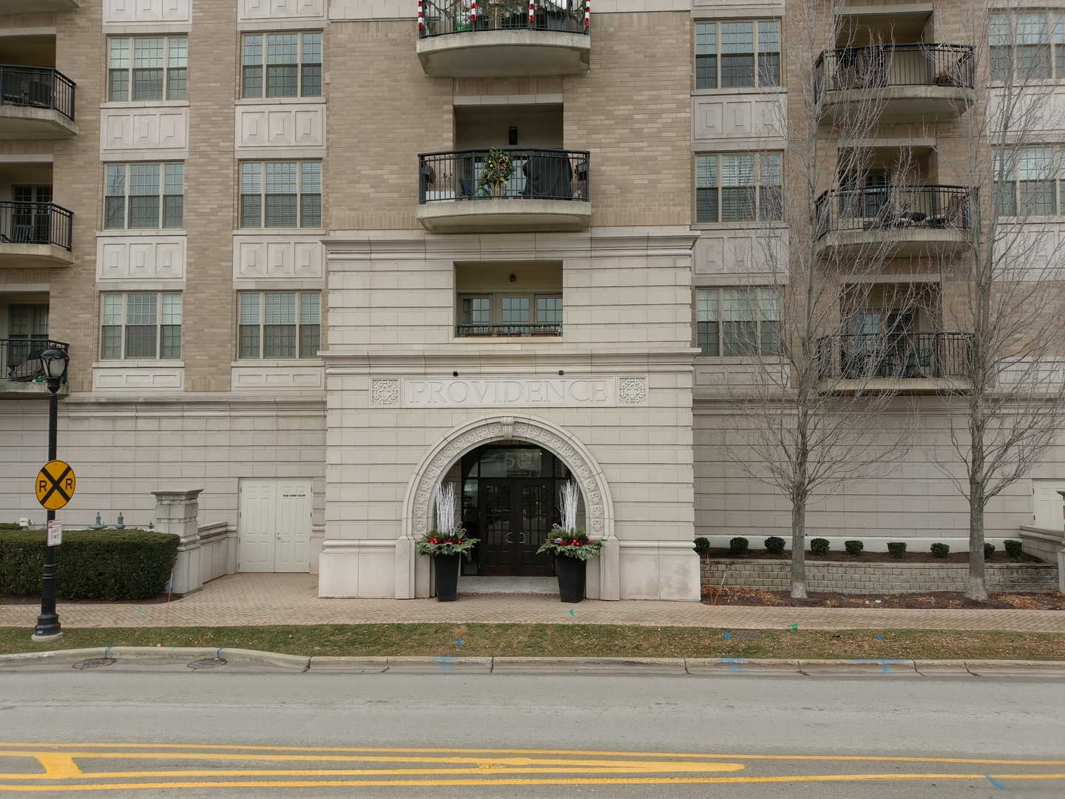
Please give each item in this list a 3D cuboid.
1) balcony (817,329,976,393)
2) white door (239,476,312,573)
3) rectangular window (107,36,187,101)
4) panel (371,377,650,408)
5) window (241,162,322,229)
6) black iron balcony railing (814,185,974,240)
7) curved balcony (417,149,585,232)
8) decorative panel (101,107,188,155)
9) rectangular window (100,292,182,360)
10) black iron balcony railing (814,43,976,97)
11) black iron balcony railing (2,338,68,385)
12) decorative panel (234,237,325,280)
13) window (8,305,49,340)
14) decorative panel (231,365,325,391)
[{"bbox_3d":[8.863,-0.834,19.376,3.540,1.387,1.270,0,-2,3],"label":"balcony"},{"bbox_3d":[-6.561,3.222,20.439,1.930,2.380,0.120,0,-3,3],"label":"white door"},{"bbox_3d":[-10.332,-8.874,21.471,2.204,1.791,0.180,0,-3,3],"label":"rectangular window"},{"bbox_3d":[-0.511,-0.164,17.531,6.130,0.670,0.100,0,-3,3],"label":"panel"},{"bbox_3d":[-6.641,-5.421,21.115,2.181,1.792,0.180,0,-3,3],"label":"window"},{"bbox_3d":[8.820,-4.453,19.305,3.480,1.050,1.350,0,-3,3],"label":"black iron balcony railing"},{"bbox_3d":[-0.568,-4.330,16.736,3.570,1.428,1.270,0,-2,3],"label":"curved balcony"},{"bbox_3d":[-10.246,-7.105,21.143,2.400,1.250,0.120,0,-3,3],"label":"decorative panel"},{"bbox_3d":[-10.261,-1.917,20.974,2.190,1.780,0.150,0,-3,3],"label":"rectangular window"},{"bbox_3d":[8.960,-8.055,19.818,3.640,1.060,0.940,0,-3,3],"label":"black iron balcony railing"},{"bbox_3d":[-13.875,-0.948,20.325,3.450,1.050,1.350,0,-3,3],"label":"black iron balcony railing"},{"bbox_3d":[-6.655,-3.693,20.996,2.450,1.210,0.130,0,-2,3],"label":"decorative panel"},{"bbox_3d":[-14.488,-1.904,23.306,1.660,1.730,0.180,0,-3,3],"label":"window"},{"bbox_3d":[-6.554,-0.547,20.615,2.440,0.640,0.120,0,-3,3],"label":"decorative panel"}]

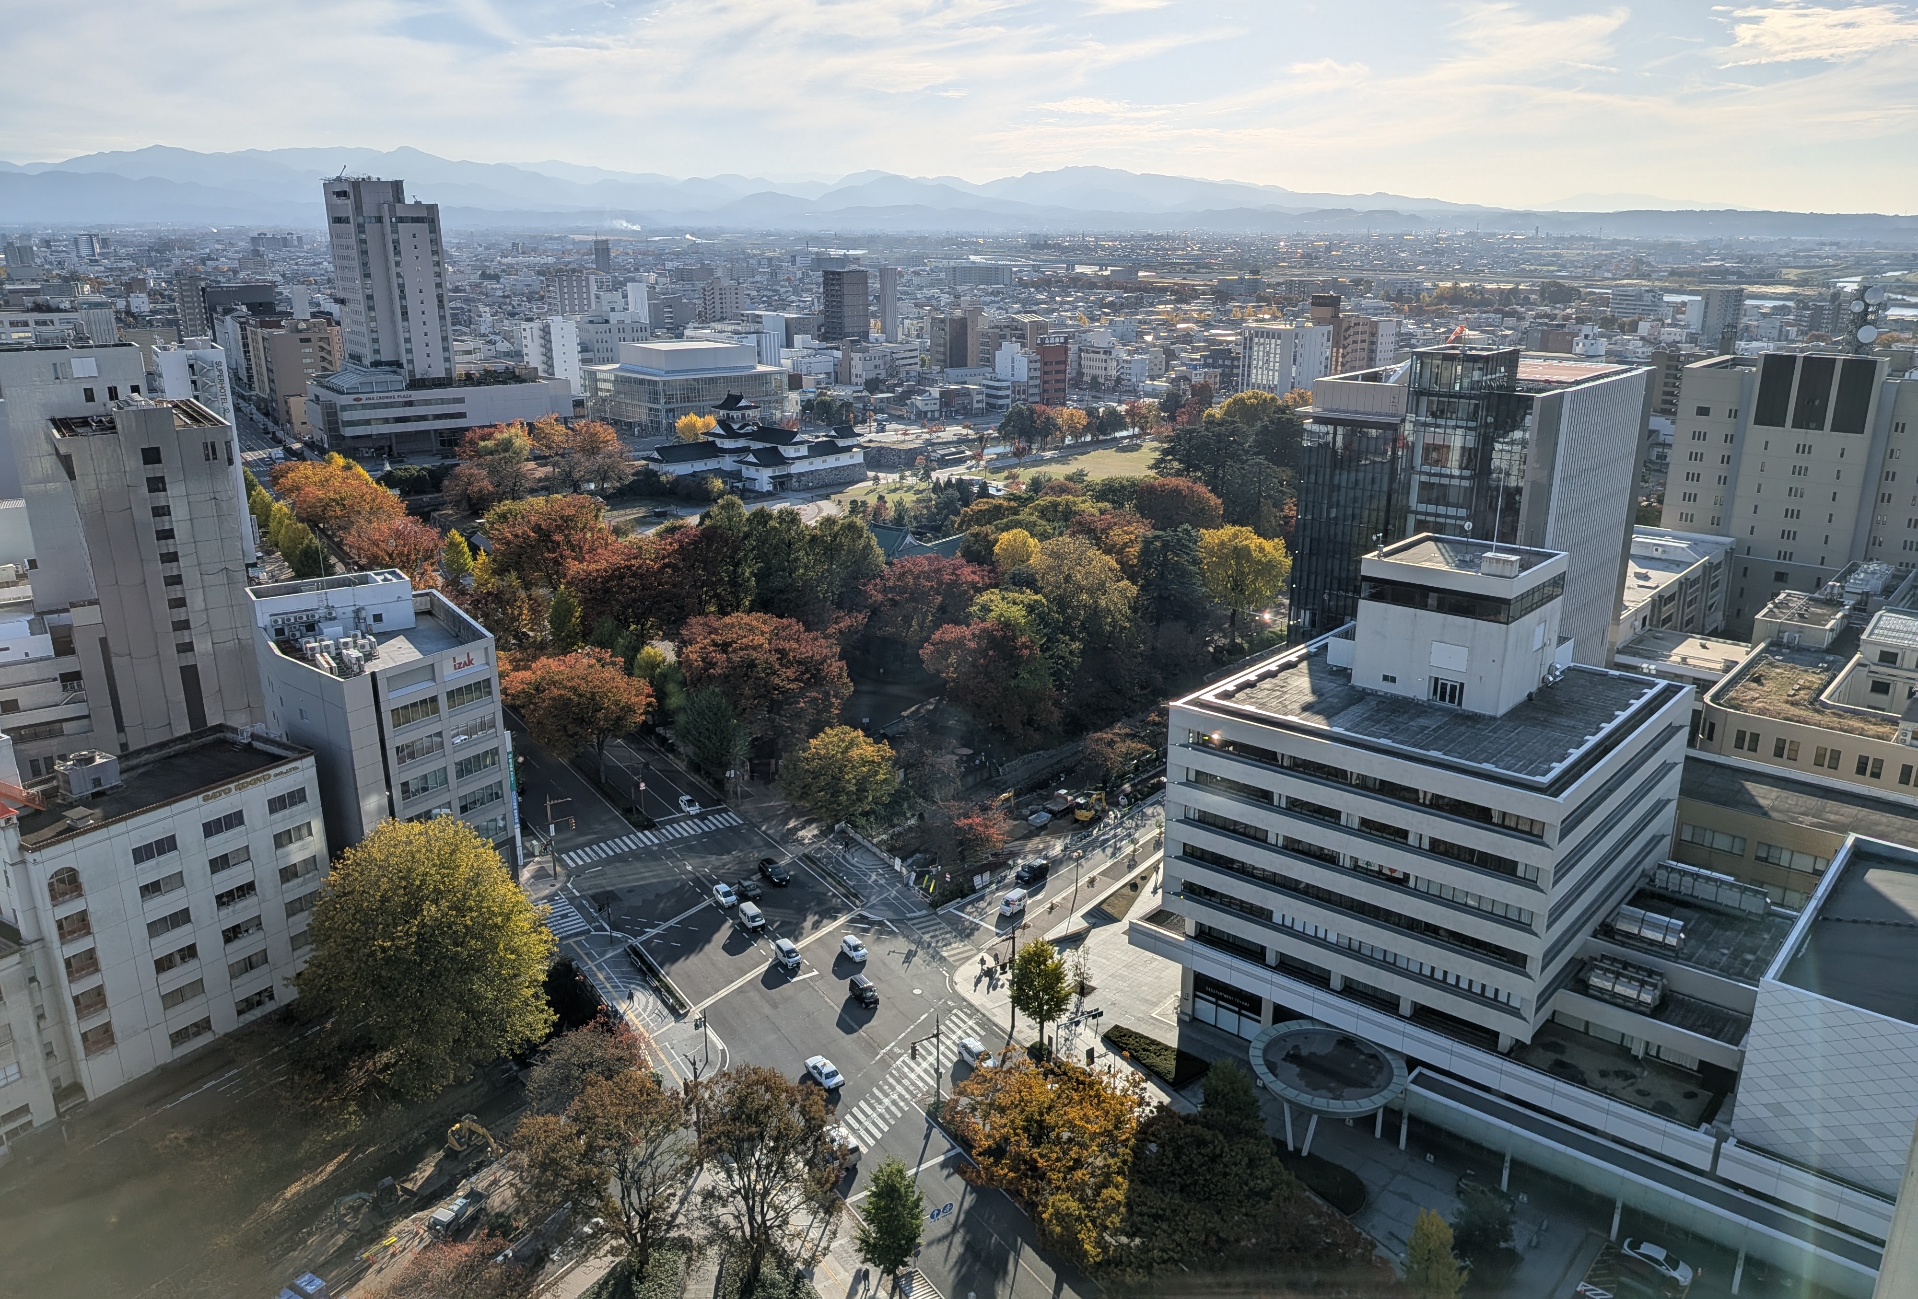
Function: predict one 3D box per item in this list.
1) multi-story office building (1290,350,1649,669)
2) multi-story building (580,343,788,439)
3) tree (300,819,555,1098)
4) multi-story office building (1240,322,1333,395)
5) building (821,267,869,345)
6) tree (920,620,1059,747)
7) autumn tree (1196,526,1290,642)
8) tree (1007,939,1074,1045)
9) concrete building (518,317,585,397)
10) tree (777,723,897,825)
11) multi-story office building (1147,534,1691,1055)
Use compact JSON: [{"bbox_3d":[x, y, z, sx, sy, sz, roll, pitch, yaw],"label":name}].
[{"bbox_3d":[64.001,-11.009,172.706,29.000,57.000,40.000,14,22,38],"label":"multi-story office building"},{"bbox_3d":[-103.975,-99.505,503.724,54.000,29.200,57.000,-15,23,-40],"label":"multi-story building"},{"bbox_3d":[-43.883,26.559,111.834,19.190,23.028,19.190,0,17,0],"label":"tree"},{"bbox_3d":[139.313,-120.344,561.015,23.000,32.000,33.000,15,23,40],"label":"multi-story office building"},{"bbox_3d":[-68.393,-204.366,796.746,16.160,46.460,26.260,-11,20,-31],"label":"building"},{"bbox_3d":[4.009,5.313,185.485,18.200,18.300,17.500,0,18,0],"label":"tree"},{"bbox_3d":[50.281,-11.189,236.403,16.000,21.000,15.500,0,18,0],"label":"autumn tree"},{"bbox_3d":[7.304,31.127,119.390,5.900,10.800,5.800,0,18,0],"label":"tree"},{"bbox_3d":[-168.580,-118.877,548.811,22.220,34.340,15.150,-11,20,-31],"label":"concrete building"},{"bbox_3d":[-14.761,16.113,162.362,13.736,12.928,13.736,0,17,0],"label":"tree"},{"bbox_3d":[42.371,13.440,120.616,32.762,42.824,34.350,14,22,38],"label":"multi-story office building"}]

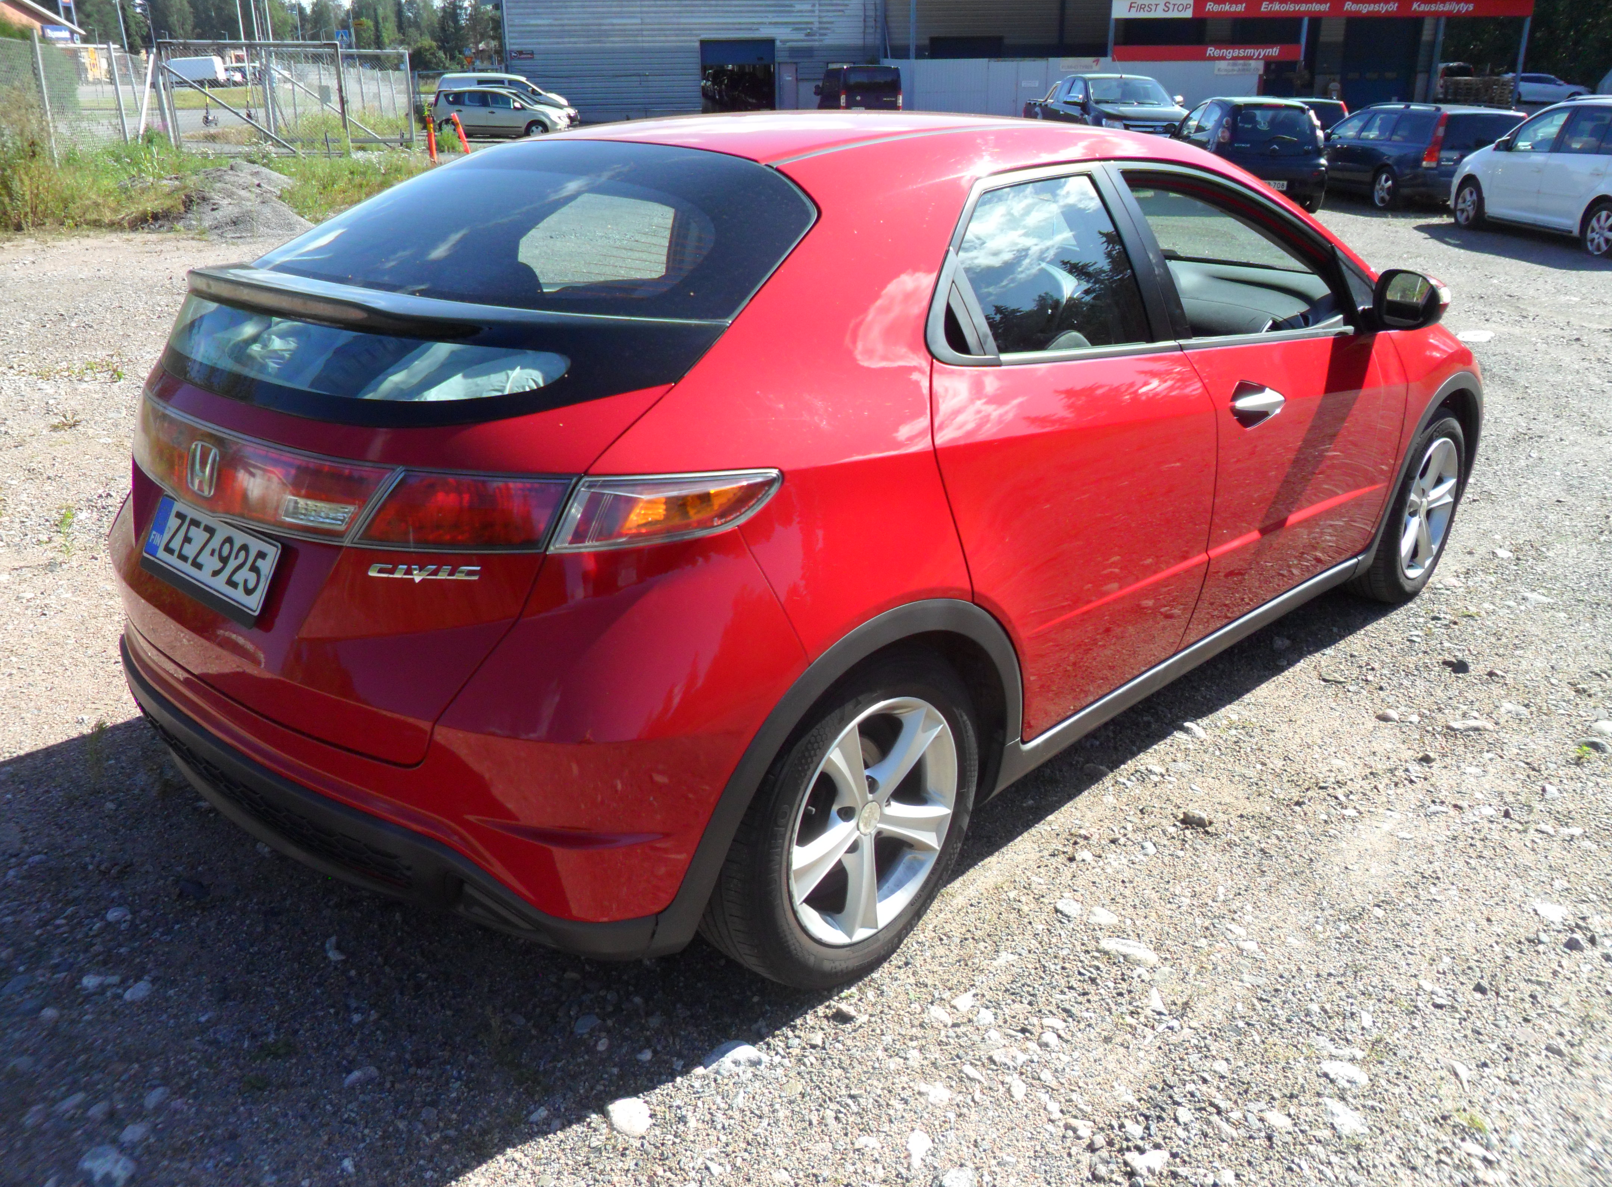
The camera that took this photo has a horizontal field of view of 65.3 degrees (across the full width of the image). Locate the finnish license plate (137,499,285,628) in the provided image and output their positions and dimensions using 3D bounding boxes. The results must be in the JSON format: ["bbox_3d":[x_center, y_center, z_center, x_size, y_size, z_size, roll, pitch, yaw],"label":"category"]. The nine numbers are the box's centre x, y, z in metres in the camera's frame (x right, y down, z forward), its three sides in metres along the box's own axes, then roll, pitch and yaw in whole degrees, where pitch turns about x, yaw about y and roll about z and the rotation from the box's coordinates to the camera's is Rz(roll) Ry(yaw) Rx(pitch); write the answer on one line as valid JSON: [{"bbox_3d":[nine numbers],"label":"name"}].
[{"bbox_3d":[-0.980,-0.062,2.055,0.445,0.130,0.020,17,-1,40],"label":"finnish license plate"}]

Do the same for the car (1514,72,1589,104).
[{"bbox_3d":[36.851,-25.272,63.000,4.550,1.470,1.820,6,21,19],"label":"car"}]

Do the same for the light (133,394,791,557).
[{"bbox_3d":[-0.797,-0.272,2.217,1.550,0.165,0.580,19,28,40],"label":"light"}]

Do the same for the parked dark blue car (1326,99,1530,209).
[{"bbox_3d":[9.220,-6.800,19.500,1.810,1.520,4.710,-2,20,-4],"label":"parked dark blue car"}]

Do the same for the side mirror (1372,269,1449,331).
[{"bbox_3d":[1.587,-0.768,3.298,0.200,0.150,0.120,19,28,40],"label":"side mirror"}]

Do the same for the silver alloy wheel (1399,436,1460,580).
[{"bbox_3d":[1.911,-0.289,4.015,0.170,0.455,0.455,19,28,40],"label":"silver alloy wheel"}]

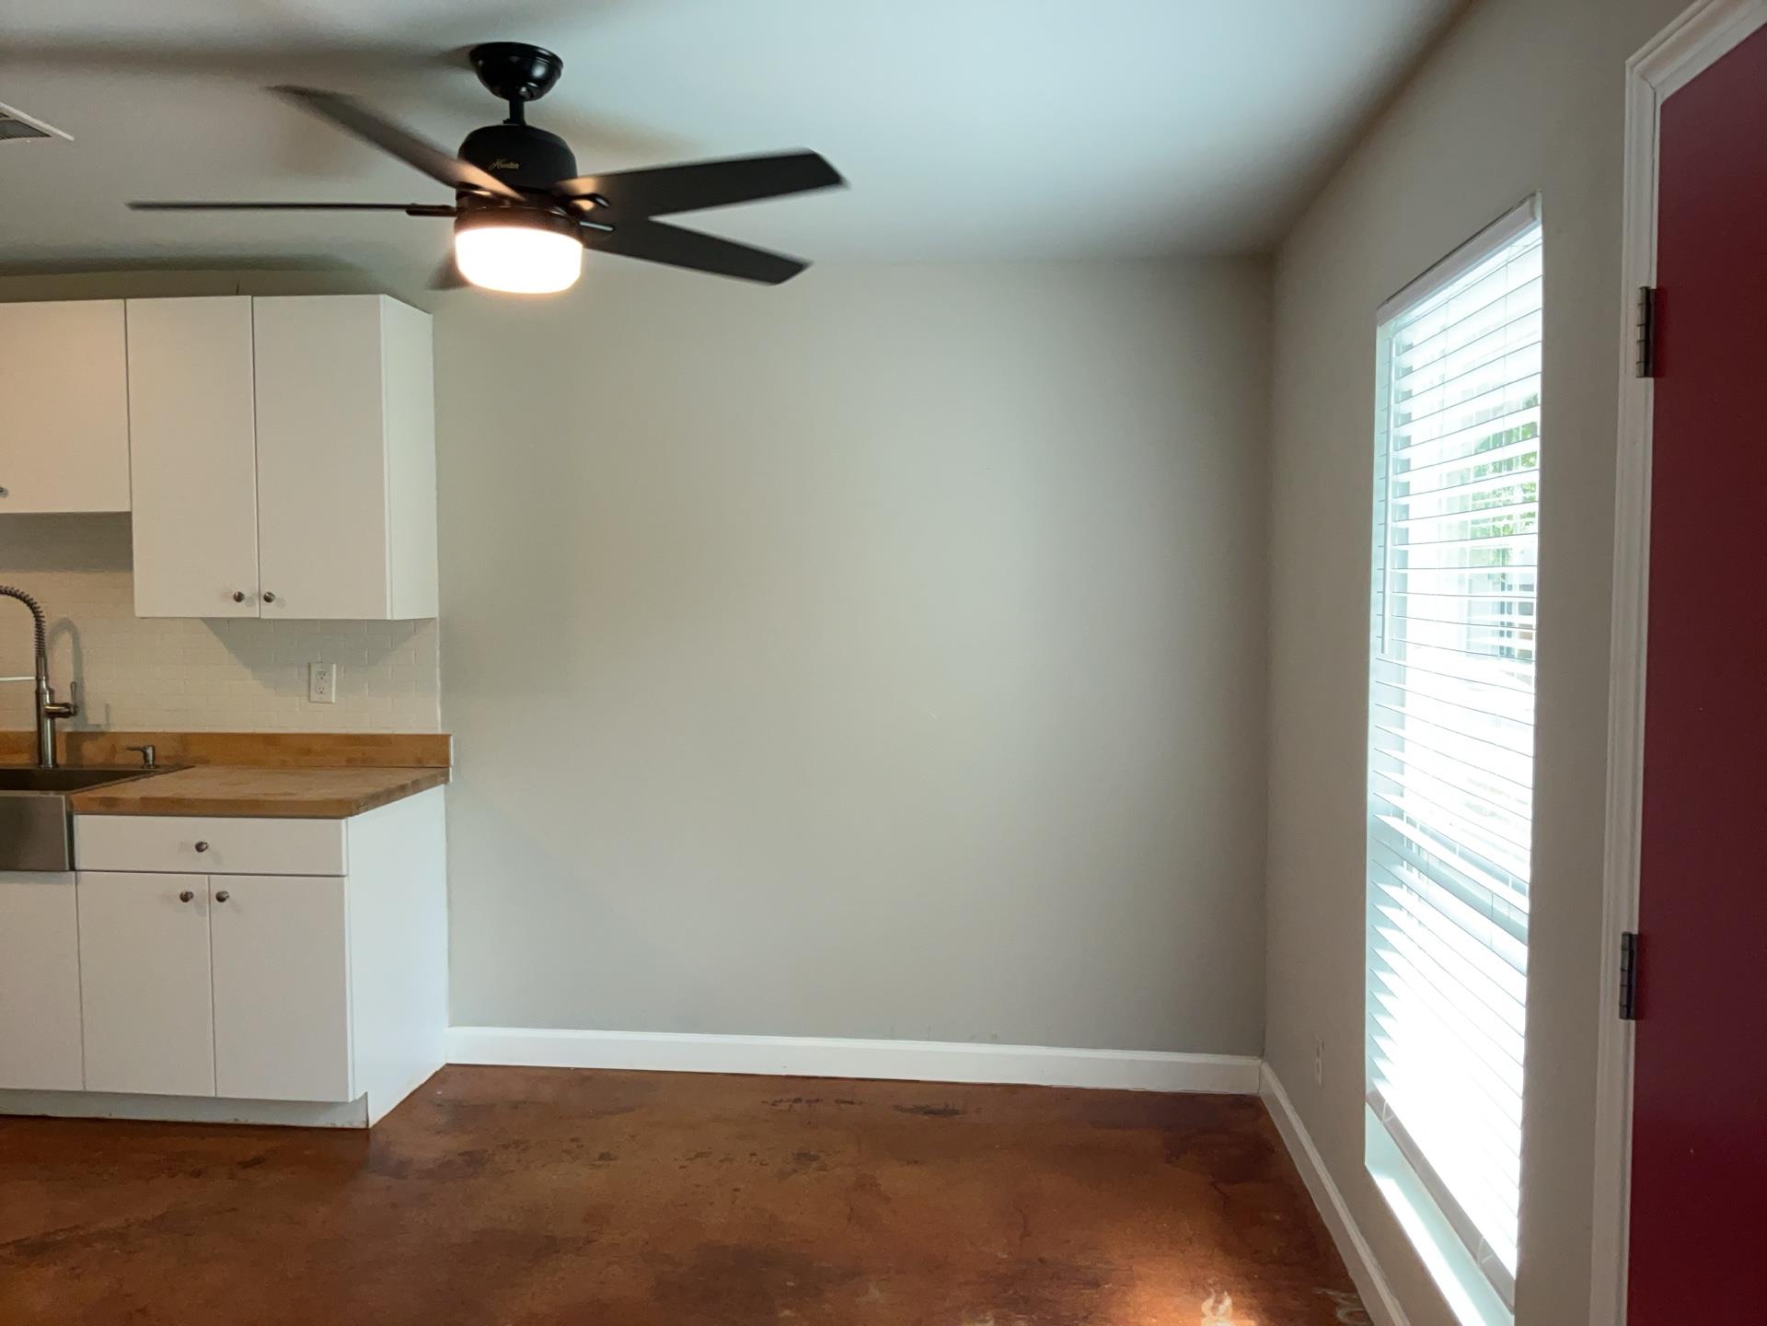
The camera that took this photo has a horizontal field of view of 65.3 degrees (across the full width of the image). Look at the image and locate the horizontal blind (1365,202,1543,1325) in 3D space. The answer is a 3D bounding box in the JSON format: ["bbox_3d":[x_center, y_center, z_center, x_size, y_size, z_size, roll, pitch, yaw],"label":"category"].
[{"bbox_3d":[0.997,0.128,2.405,0.068,1.643,0.866,0,3,5],"label":"horizontal blind"}]

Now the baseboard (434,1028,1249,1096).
[{"bbox_3d":[-0.118,1.198,4.165,2.483,0.109,0.018,0,3,5],"label":"baseboard"}]

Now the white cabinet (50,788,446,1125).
[{"bbox_3d":[-1.765,0.825,3.994,0.770,0.876,0.636,0,3,5],"label":"white cabinet"}]

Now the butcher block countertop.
[{"bbox_3d":[-1.758,0.363,3.969,0.794,0.046,0.639,0,3,5],"label":"butcher block countertop"}]

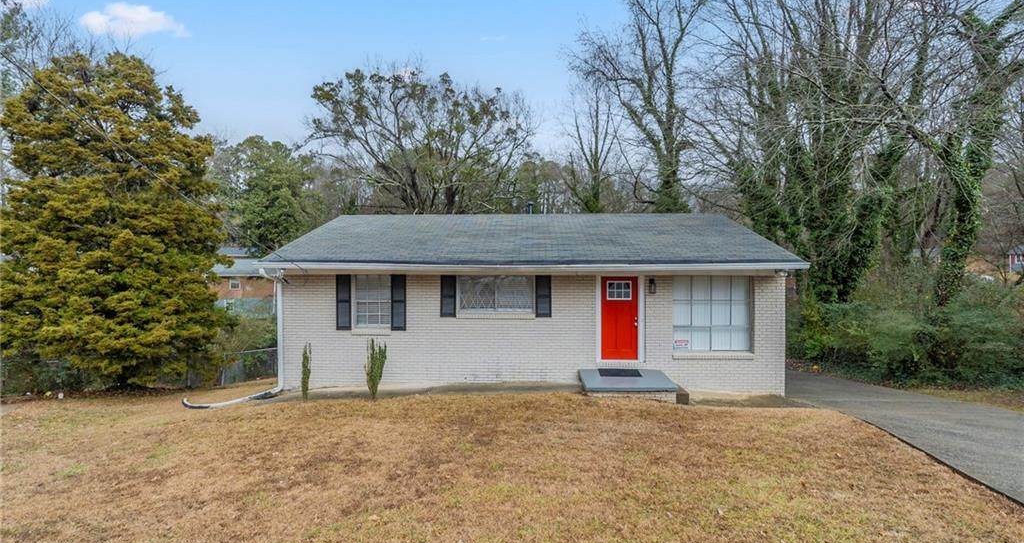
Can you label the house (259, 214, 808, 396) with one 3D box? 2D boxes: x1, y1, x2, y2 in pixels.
[{"bbox_3d":[0.570,0.500,15.050,12.750,4.900,9.300,0,0,2],"label":"house"}]

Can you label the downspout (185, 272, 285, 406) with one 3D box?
[{"bbox_3d":[-6.630,1.550,10.800,2.050,3.150,0.700,0,0,-12],"label":"downspout"}]

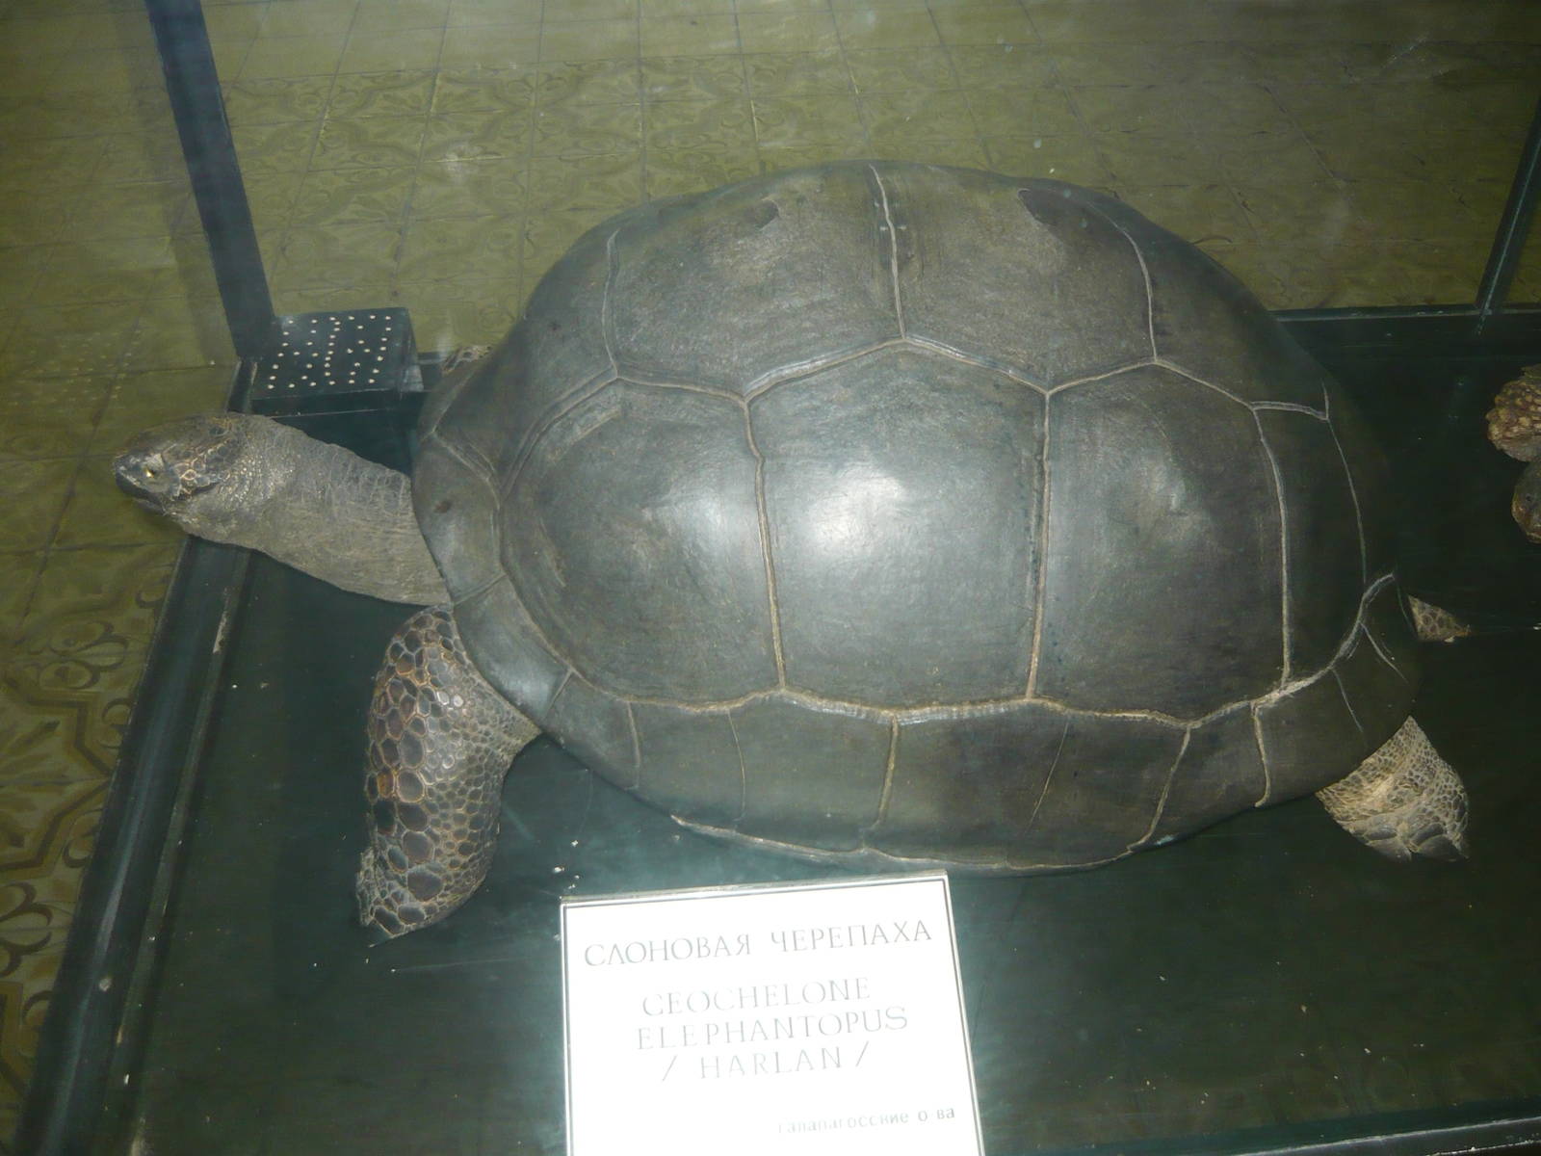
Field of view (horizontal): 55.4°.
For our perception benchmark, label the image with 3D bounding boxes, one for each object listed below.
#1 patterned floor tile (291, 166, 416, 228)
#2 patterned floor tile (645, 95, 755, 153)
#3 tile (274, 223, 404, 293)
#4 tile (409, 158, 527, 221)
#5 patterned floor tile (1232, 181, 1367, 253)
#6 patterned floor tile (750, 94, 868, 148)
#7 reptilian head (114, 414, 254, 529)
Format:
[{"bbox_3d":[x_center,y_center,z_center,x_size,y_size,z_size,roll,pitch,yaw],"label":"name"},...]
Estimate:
[{"bbox_3d":[-0.718,-0.652,2.534,0.200,0.012,0.200,-3,43,-3],"label":"patterned floor tile"},{"bbox_3d":[-0.129,-0.833,2.719,0.200,0.012,0.200,-3,43,-3],"label":"patterned floor tile"},{"bbox_3d":[-0.700,-0.515,2.387,0.200,0.012,0.200,-3,43,-3],"label":"tile"},{"bbox_3d":[-0.523,-0.668,2.548,0.200,0.012,0.200,-3,43,-3],"label":"tile"},{"bbox_3d":[0.879,-0.598,2.451,0.200,0.012,0.200,-3,43,-3],"label":"patterned floor tile"},{"bbox_3d":[0.072,-0.842,2.725,0.200,0.012,0.200,-3,43,-3],"label":"patterned floor tile"},{"bbox_3d":[-0.551,-0.100,1.381,0.135,0.105,0.100,-3,43,-3],"label":"reptilian head"}]

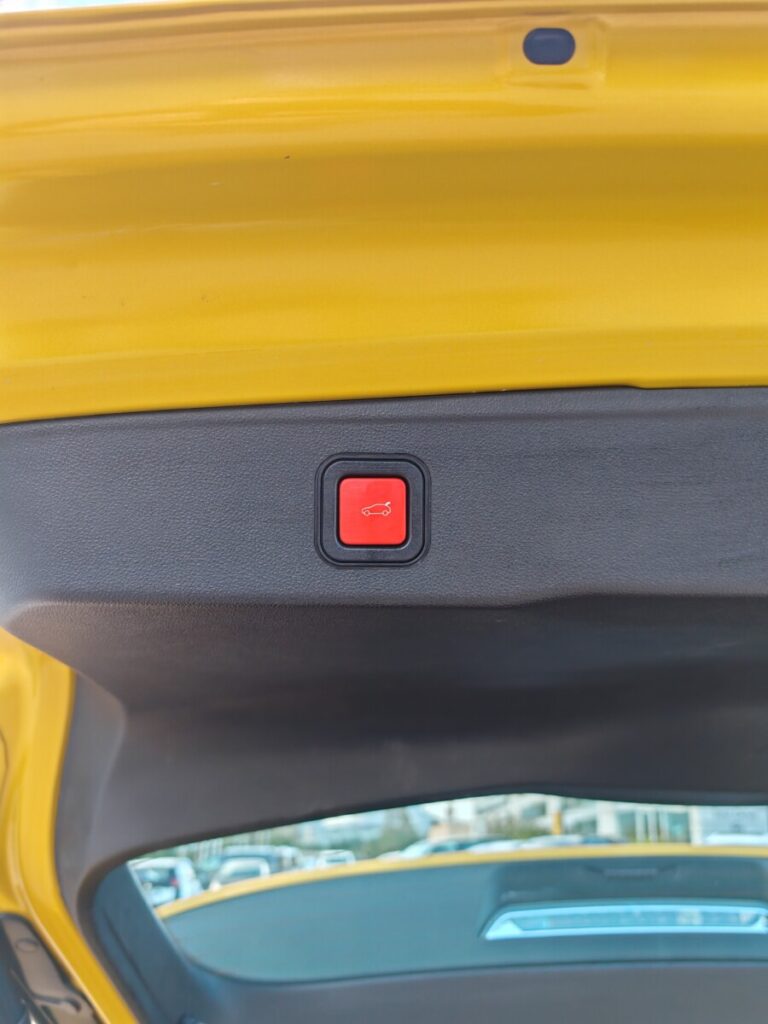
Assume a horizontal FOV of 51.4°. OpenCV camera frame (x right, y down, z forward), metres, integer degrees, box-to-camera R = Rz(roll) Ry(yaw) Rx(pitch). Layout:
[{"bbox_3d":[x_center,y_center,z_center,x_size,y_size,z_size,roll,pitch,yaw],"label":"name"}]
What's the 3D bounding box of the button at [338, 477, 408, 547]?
[{"bbox_3d":[-0.004,0.000,0.328,0.027,0.027,0.007,0,0,0],"label":"button"}]

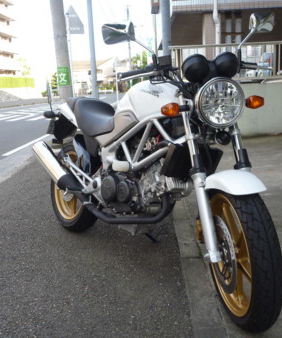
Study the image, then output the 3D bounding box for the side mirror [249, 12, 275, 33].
[{"bbox_3d":[0.569,-0.692,1.720,0.135,0.095,0.055,-8,12,-22],"label":"side mirror"}]

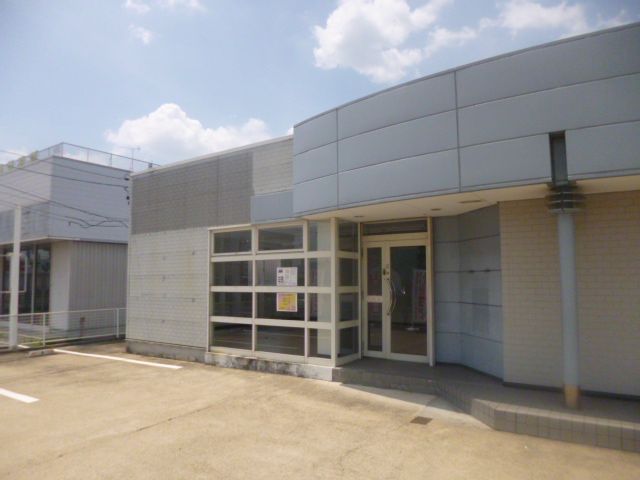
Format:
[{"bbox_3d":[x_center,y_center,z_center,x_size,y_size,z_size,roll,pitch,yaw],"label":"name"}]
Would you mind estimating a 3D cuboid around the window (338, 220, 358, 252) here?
[{"bbox_3d":[0.479,-0.066,7.362,0.080,0.485,0.654,-4,-7,34],"label":"window"}]

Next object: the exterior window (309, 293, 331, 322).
[{"bbox_3d":[-0.015,1.066,7.030,0.450,0.447,0.080,-4,-7,34],"label":"exterior window"}]

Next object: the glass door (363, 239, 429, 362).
[{"bbox_3d":[1.201,0.967,7.174,1.148,1.915,0.080,-4,-7,34],"label":"glass door"}]

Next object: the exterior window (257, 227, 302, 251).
[{"bbox_3d":[-0.690,-0.027,7.592,0.989,0.392,0.080,-4,-7,34],"label":"exterior window"}]

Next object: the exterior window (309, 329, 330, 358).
[{"bbox_3d":[-0.015,1.621,6.977,0.447,0.453,0.080,-4,-7,34],"label":"exterior window"}]

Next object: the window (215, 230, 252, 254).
[{"bbox_3d":[-1.592,0.050,8.036,0.972,0.398,0.080,-4,-7,34],"label":"window"}]

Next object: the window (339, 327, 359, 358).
[{"bbox_3d":[0.453,1.594,6.950,0.080,0.426,0.646,-4,-7,34],"label":"window"}]

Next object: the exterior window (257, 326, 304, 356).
[{"bbox_3d":[-0.666,1.641,7.253,1.040,0.434,0.080,-4,-7,34],"label":"exterior window"}]

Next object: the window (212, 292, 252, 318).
[{"bbox_3d":[-1.619,1.180,8.109,1.026,0.452,0.080,-4,-7,34],"label":"window"}]

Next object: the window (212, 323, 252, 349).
[{"bbox_3d":[-1.607,1.733,8.049,1.018,0.445,0.080,-4,-7,34],"label":"window"}]

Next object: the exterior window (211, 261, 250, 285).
[{"bbox_3d":[-1.591,0.614,7.981,0.991,0.449,0.080,-4,-7,34],"label":"exterior window"}]

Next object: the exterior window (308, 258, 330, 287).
[{"bbox_3d":[-0.007,0.508,6.912,0.443,0.449,0.080,-4,-7,34],"label":"exterior window"}]

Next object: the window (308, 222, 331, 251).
[{"bbox_3d":[-0.013,-0.070,7.136,0.451,0.496,0.080,-4,-7,34],"label":"window"}]

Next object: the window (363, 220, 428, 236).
[{"bbox_3d":[1.217,-0.201,7.274,1.142,0.212,0.080,-4,-7,34],"label":"window"}]

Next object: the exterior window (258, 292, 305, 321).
[{"bbox_3d":[-0.688,1.112,7.483,1.056,0.447,0.080,-4,-7,34],"label":"exterior window"}]

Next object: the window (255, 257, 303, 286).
[{"bbox_3d":[-0.678,0.552,7.365,1.053,0.448,0.080,-4,-7,34],"label":"window"}]

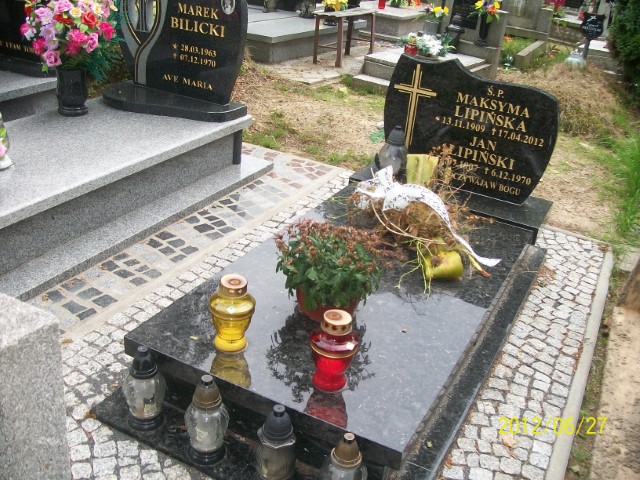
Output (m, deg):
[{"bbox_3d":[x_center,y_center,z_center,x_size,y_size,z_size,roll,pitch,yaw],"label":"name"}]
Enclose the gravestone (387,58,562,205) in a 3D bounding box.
[{"bbox_3d":[0.683,-0.521,3.100,0.799,0.585,0.070,17,28,23],"label":"gravestone"}]

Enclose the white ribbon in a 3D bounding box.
[{"bbox_3d":[0.438,-0.118,2.730,0.660,0.230,0.280,17,28,23],"label":"white ribbon"}]

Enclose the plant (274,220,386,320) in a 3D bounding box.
[{"bbox_3d":[0.033,0.111,2.116,0.340,0.280,0.320,4,26,-2],"label":"plant"}]

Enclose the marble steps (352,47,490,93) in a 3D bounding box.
[{"bbox_3d":[0.986,-1.601,6.376,0.820,0.260,1.250,20,29,28],"label":"marble steps"}]

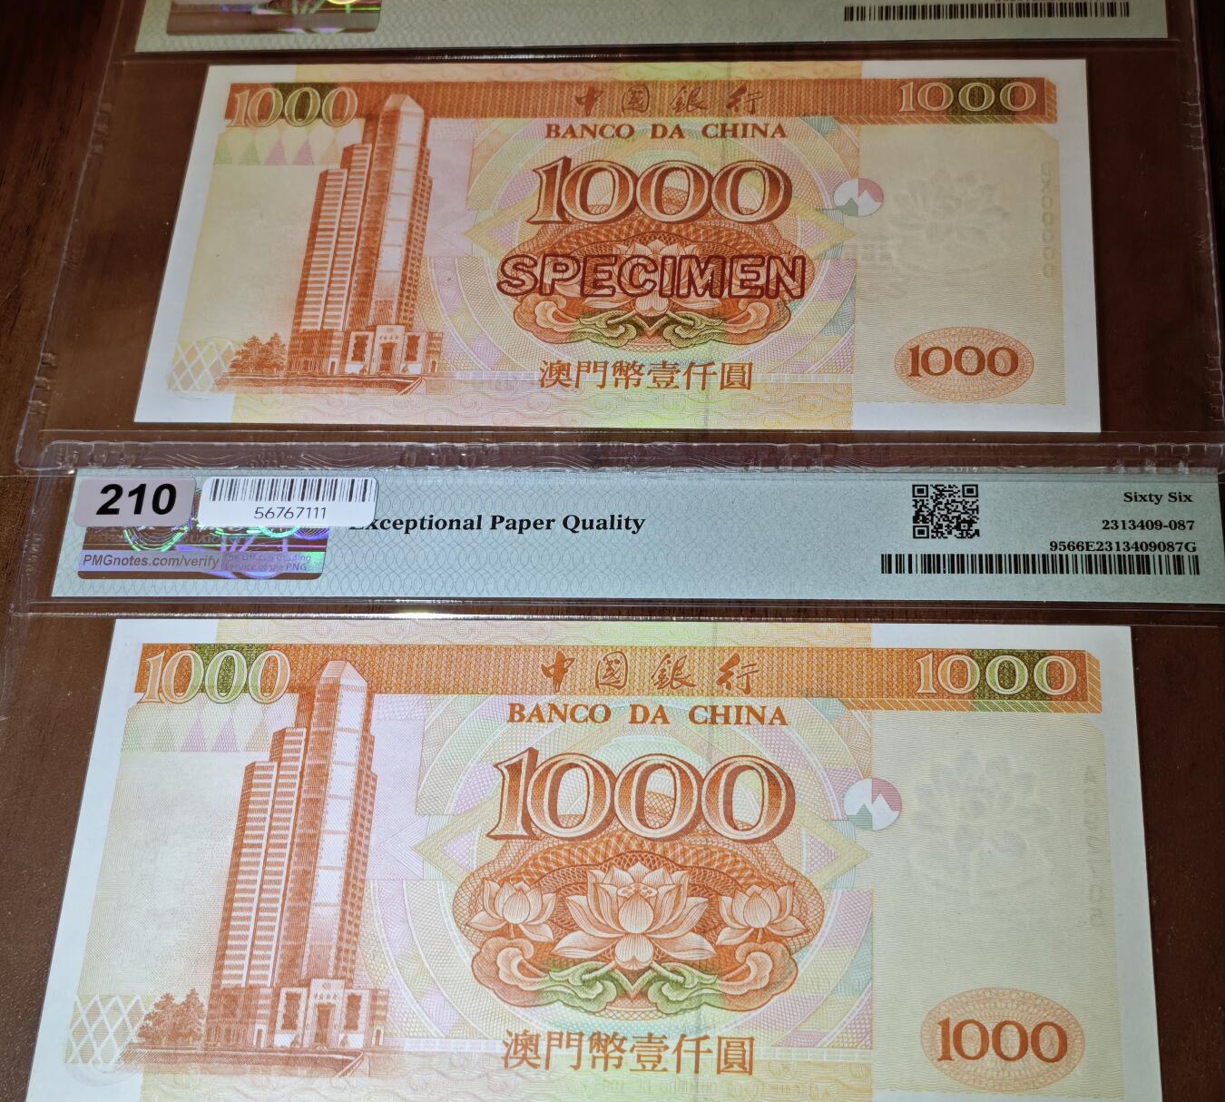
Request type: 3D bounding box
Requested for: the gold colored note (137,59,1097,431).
[{"bbox_3d":[0.002,-0.056,0.417,0.163,0.001,0.082,1,59,6],"label":"gold colored note"}]

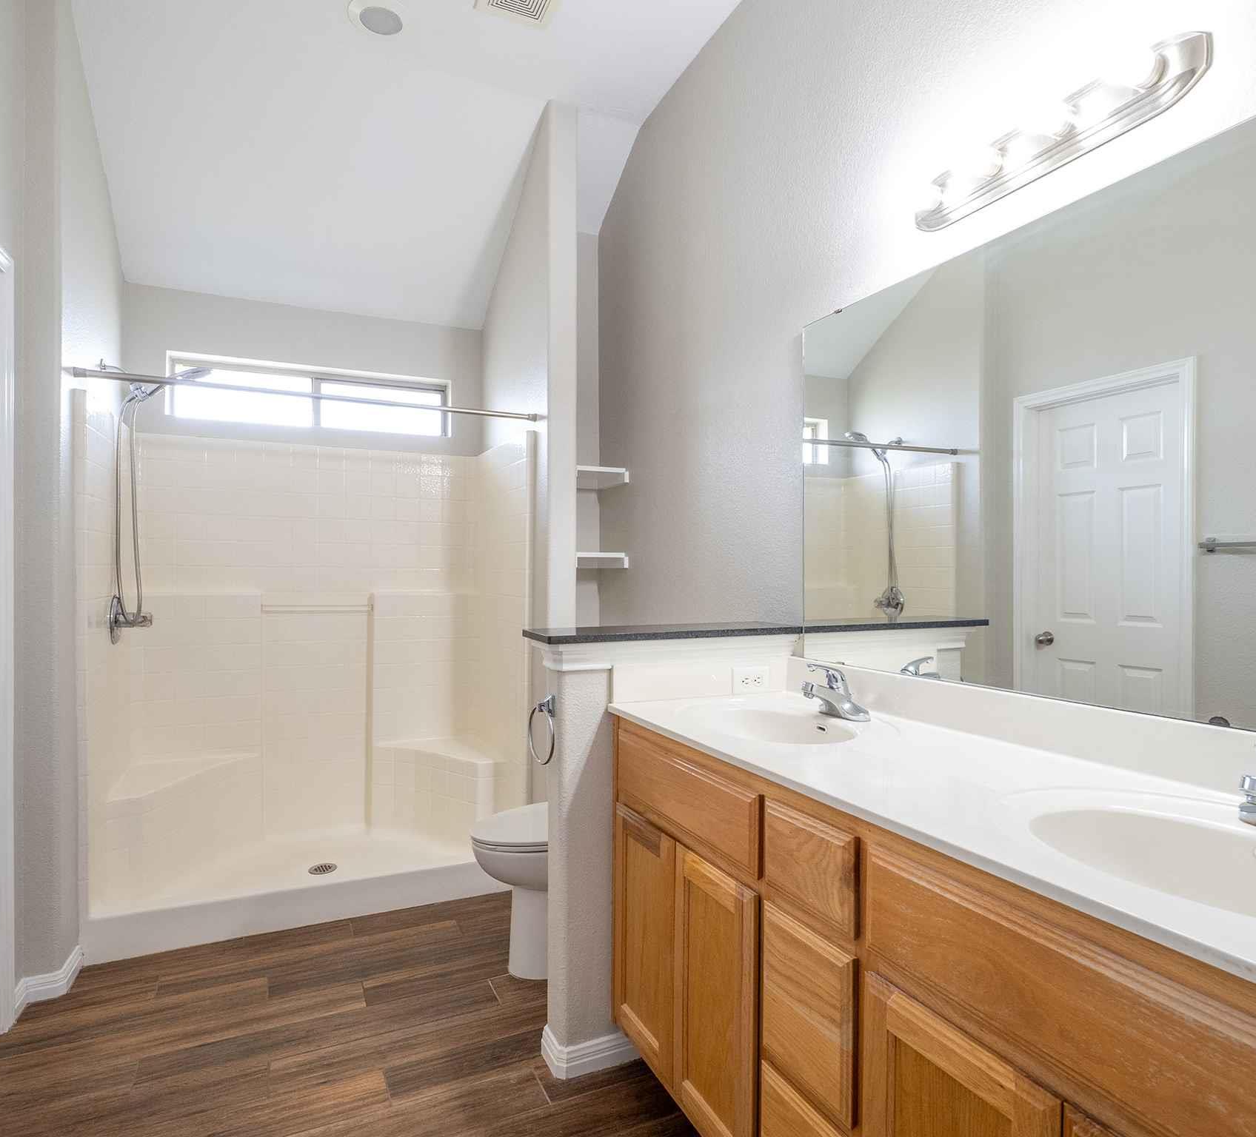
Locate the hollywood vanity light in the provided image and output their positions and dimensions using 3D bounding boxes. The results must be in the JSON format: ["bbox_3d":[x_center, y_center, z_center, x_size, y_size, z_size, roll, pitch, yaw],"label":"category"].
[{"bbox_3d":[0.713,-0.789,1.455,0.120,0.120,0.608,0,0,-24],"label":"hollywood vanity light"}]

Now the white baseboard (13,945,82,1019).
[{"bbox_3d":[-1.722,1.219,2.332,0.110,0.078,0.330,0,0,-24],"label":"white baseboard"}]

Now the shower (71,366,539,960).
[{"bbox_3d":[-1.223,0.326,3.193,1.525,1.870,0.850,0,0,-24],"label":"shower"}]

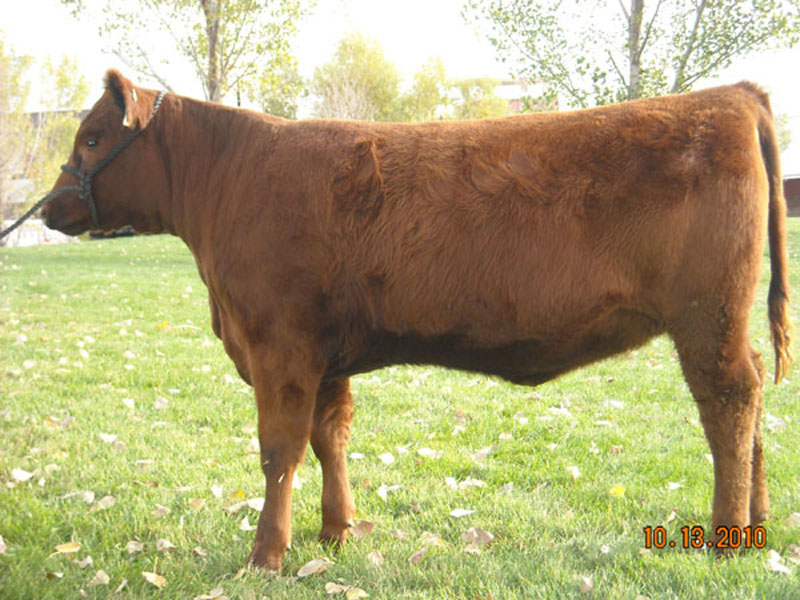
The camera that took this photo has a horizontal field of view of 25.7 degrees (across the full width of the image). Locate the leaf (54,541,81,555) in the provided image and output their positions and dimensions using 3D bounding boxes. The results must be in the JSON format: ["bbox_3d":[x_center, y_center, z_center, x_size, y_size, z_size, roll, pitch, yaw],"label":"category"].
[{"bbox_3d":[-0.860,0.640,4.541,0.067,0.026,0.050,-1,3,0],"label":"leaf"}]

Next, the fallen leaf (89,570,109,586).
[{"bbox_3d":[-0.713,0.658,4.153,0.047,0.028,0.050,-1,3,0],"label":"fallen leaf"}]

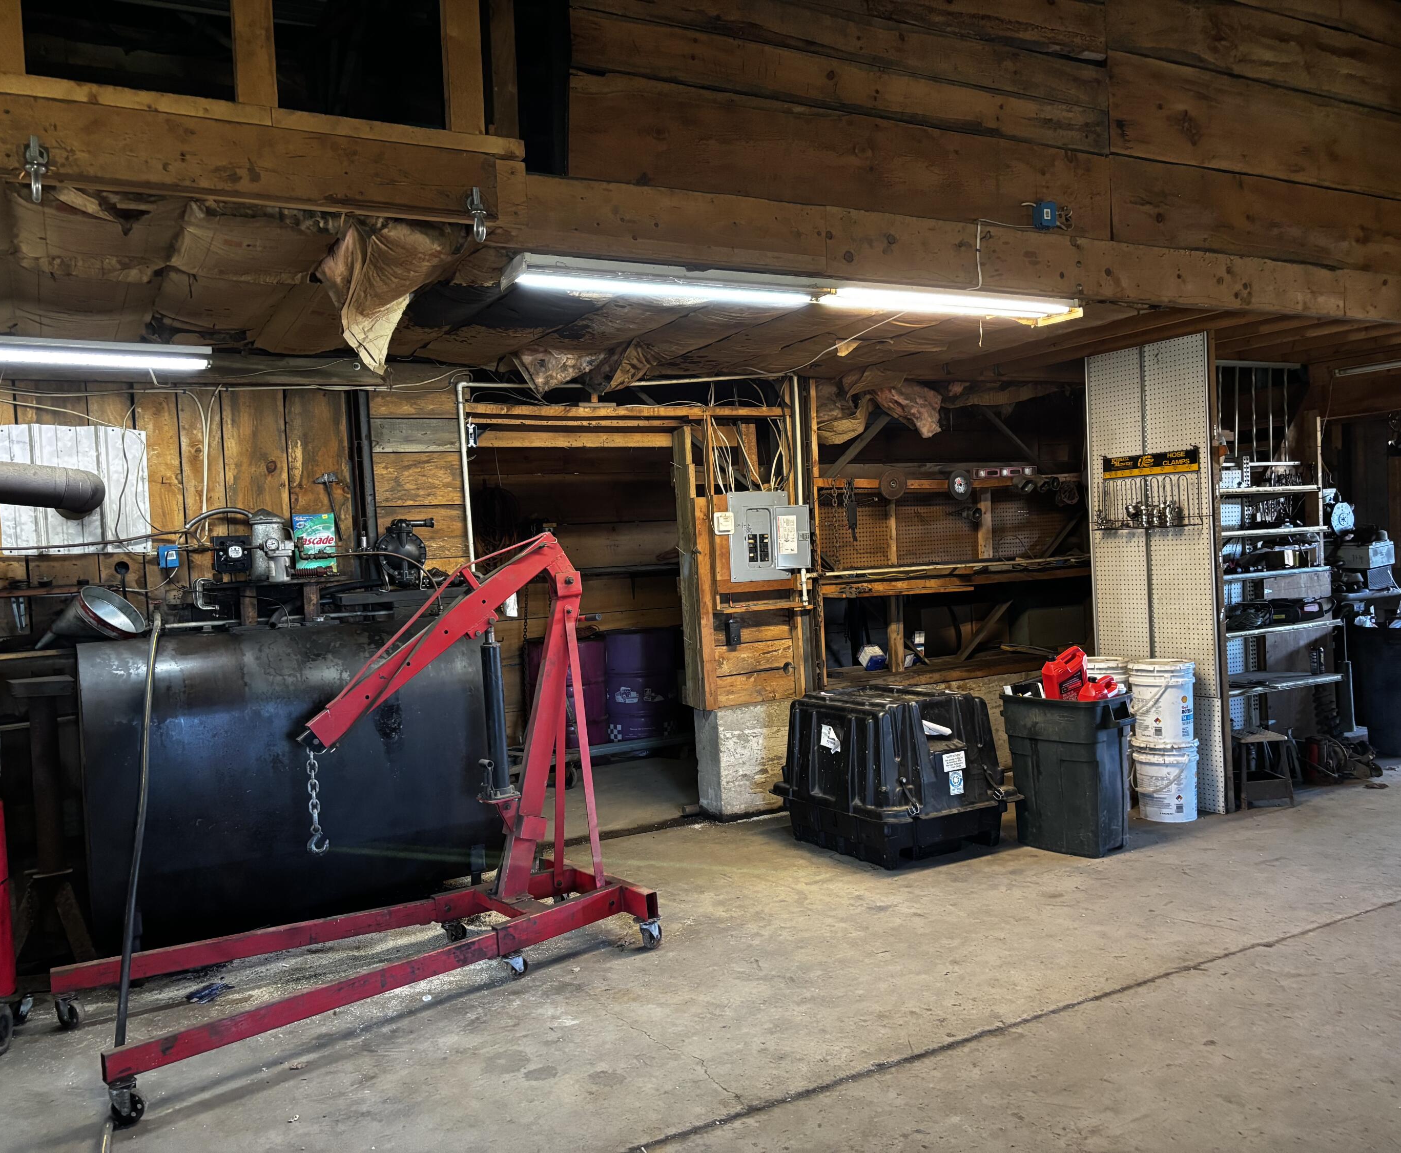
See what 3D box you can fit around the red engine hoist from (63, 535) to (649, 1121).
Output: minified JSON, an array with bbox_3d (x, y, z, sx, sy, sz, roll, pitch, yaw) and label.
[{"bbox_3d":[-1.083,0.624,3.865,1.880,1.505,0.930,-4,2,-37],"label":"red engine hoist"}]

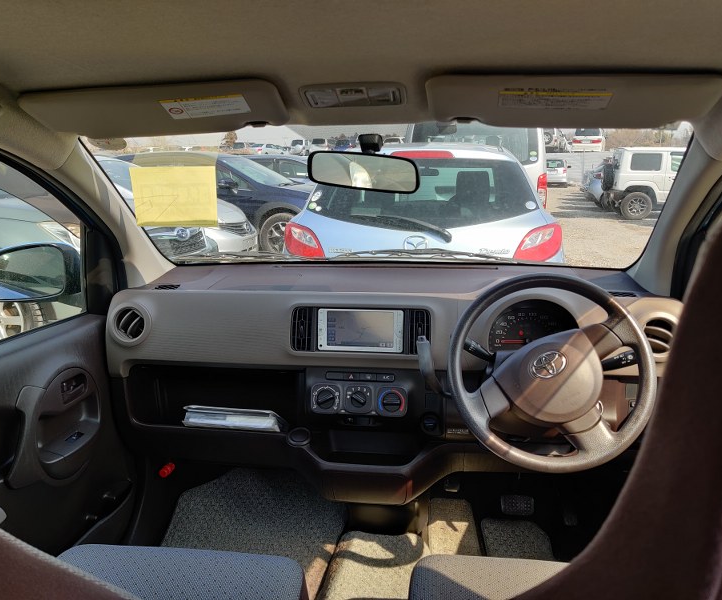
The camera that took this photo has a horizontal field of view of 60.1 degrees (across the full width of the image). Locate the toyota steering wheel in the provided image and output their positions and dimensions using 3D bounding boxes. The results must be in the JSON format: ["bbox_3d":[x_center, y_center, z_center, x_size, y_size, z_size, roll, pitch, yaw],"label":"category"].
[{"bbox_3d":[0.346,0.131,1.153,0.367,0.367,0.100,1,-15,8],"label":"toyota steering wheel"}]

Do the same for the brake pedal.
[{"bbox_3d":[0.416,0.550,1.670,0.091,0.061,0.030,1,-23,8],"label":"brake pedal"}]

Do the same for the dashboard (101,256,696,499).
[{"bbox_3d":[0.075,0.179,1.668,1.360,0.510,0.490,1,12,8],"label":"dashboard"}]

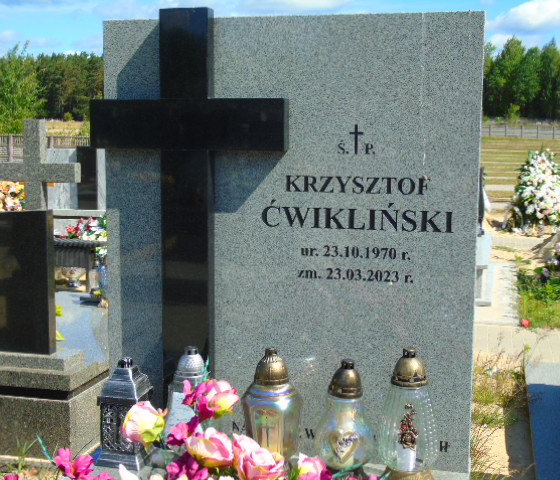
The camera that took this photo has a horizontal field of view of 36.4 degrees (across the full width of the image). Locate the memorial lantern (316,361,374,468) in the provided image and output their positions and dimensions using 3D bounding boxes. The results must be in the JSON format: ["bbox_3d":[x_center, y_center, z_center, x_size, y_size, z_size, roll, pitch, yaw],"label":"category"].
[{"bbox_3d":[0.153,0.415,1.979,0.143,0.276,0.143,1,7,8],"label":"memorial lantern"}]

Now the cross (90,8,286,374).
[{"bbox_3d":[-0.230,-0.011,2.133,0.499,1.107,0.052,2,8,13],"label":"cross"}]

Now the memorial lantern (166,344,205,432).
[{"bbox_3d":[-0.214,0.400,2.050,0.125,0.285,0.120,2,7,13],"label":"memorial lantern"}]

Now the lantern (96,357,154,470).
[{"bbox_3d":[-0.373,0.411,2.067,0.118,0.256,0.118,2,7,14],"label":"lantern"}]

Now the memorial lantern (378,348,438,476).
[{"bbox_3d":[0.295,0.404,1.948,0.142,0.308,0.142,1,7,8],"label":"memorial lantern"}]

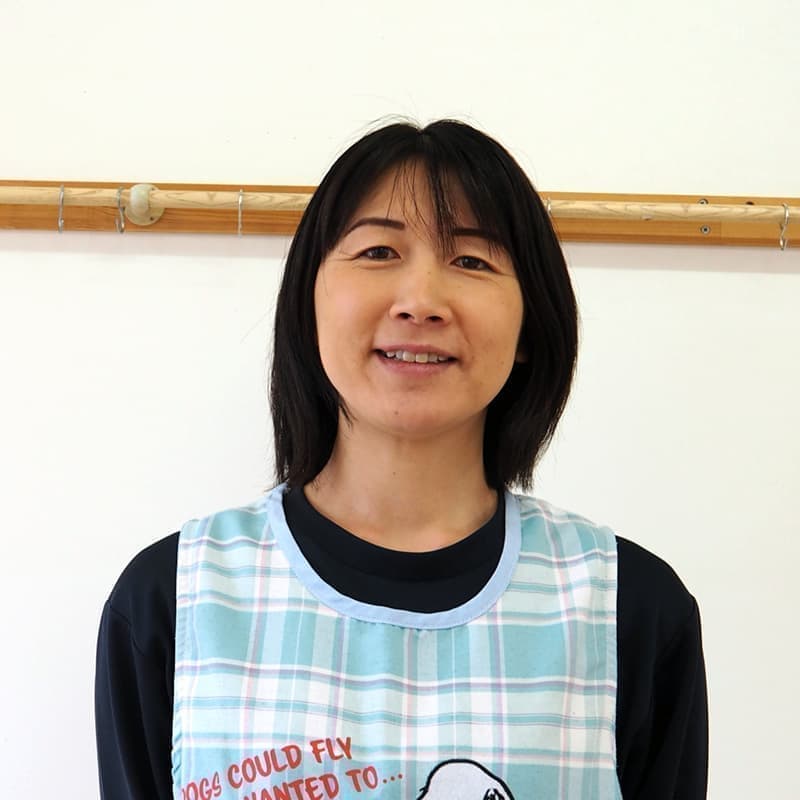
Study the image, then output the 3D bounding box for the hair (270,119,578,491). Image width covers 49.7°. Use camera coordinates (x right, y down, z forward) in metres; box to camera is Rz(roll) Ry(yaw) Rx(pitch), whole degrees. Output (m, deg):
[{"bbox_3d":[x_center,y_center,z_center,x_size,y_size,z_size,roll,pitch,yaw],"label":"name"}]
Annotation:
[{"bbox_3d":[0.019,-0.072,0.680,0.230,0.280,0.210,3,-5,1],"label":"hair"}]

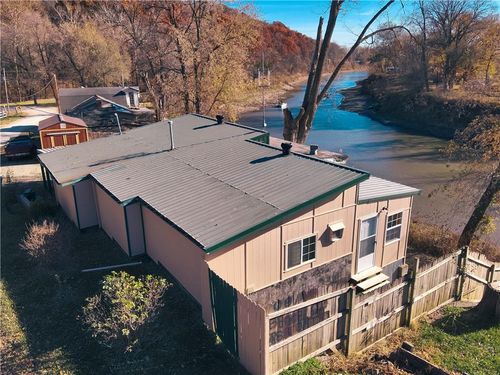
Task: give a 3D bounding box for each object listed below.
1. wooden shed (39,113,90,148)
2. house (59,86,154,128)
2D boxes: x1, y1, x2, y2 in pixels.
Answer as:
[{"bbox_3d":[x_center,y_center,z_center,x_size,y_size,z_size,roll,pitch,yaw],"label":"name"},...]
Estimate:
[{"bbox_3d":[-14.317,-3.859,26.545,3.050,2.600,3.700,-9,21,-27],"label":"wooden shed"},{"bbox_3d":[-17.585,-9.653,42.191,10.800,4.600,10.500,-8,20,-24],"label":"house"}]

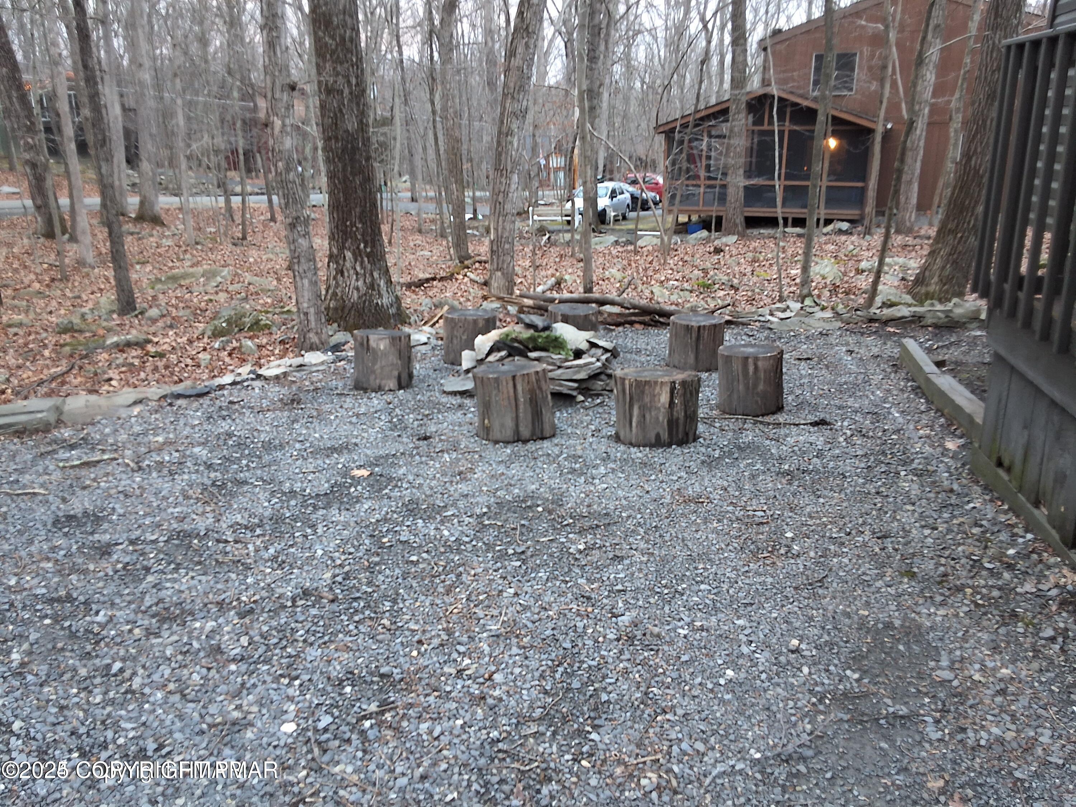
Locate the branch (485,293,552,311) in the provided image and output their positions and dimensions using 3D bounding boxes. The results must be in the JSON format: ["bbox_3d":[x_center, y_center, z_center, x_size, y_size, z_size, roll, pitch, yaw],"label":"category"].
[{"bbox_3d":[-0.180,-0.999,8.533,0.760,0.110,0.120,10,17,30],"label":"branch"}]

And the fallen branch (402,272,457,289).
[{"bbox_3d":[-1.543,-1.804,12.553,0.110,0.110,1.278,9,18,29],"label":"fallen branch"}]

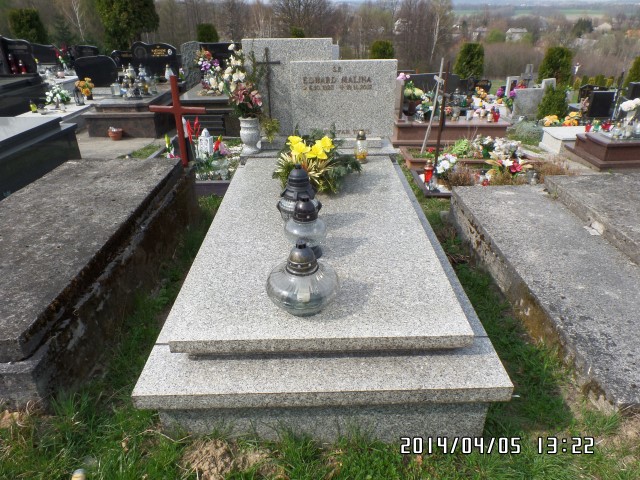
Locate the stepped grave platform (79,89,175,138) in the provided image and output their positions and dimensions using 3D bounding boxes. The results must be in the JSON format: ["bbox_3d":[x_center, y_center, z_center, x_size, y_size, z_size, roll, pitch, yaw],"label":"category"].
[{"bbox_3d":[-2.342,-1.781,5.718,0.848,0.371,1.674,-1,29,0],"label":"stepped grave platform"}]

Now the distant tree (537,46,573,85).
[{"bbox_3d":[8.824,-6.529,16.000,1.250,1.500,1.250,-1,29,0],"label":"distant tree"}]

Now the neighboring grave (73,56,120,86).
[{"bbox_3d":[-3.022,-2.285,5.750,0.580,0.460,0.100,-1,28,0],"label":"neighboring grave"}]

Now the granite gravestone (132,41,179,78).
[{"bbox_3d":[-2.476,-2.709,6.400,0.670,0.570,0.110,-1,28,0],"label":"granite gravestone"}]

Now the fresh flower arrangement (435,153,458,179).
[{"bbox_3d":[1.369,-0.801,4.600,0.260,0.260,0.240,-1,29,0],"label":"fresh flower arrangement"}]

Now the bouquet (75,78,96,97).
[{"bbox_3d":[-2.714,-1.763,4.900,0.210,0.220,0.210,-1,28,0],"label":"bouquet"}]

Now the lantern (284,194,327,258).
[{"bbox_3d":[-0.060,-0.061,1.753,0.173,0.252,0.173,-1,29,0],"label":"lantern"}]

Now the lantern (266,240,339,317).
[{"bbox_3d":[-0.061,0.118,1.406,0.236,0.257,0.236,-1,28,0],"label":"lantern"}]

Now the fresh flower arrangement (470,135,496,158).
[{"bbox_3d":[1.358,-0.777,3.532,0.210,0.210,0.200,-1,28,0],"label":"fresh flower arrangement"}]

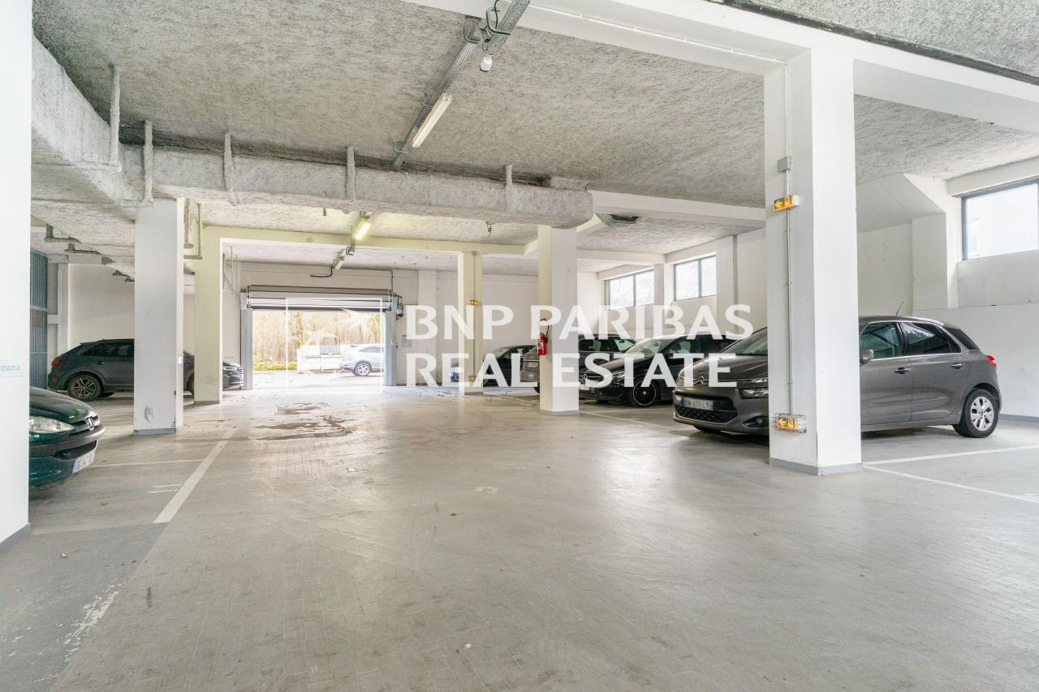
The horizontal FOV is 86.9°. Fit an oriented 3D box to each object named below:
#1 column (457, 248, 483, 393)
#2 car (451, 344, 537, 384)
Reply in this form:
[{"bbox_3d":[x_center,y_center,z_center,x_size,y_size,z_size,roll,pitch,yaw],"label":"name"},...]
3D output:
[{"bbox_3d":[-1.369,-0.594,15.458,0.540,3.900,0.540,0,-1,-20],"label":"column"},{"bbox_3d":[-0.224,0.685,19.983,4.400,1.470,1.800,0,-1,-20],"label":"car"}]

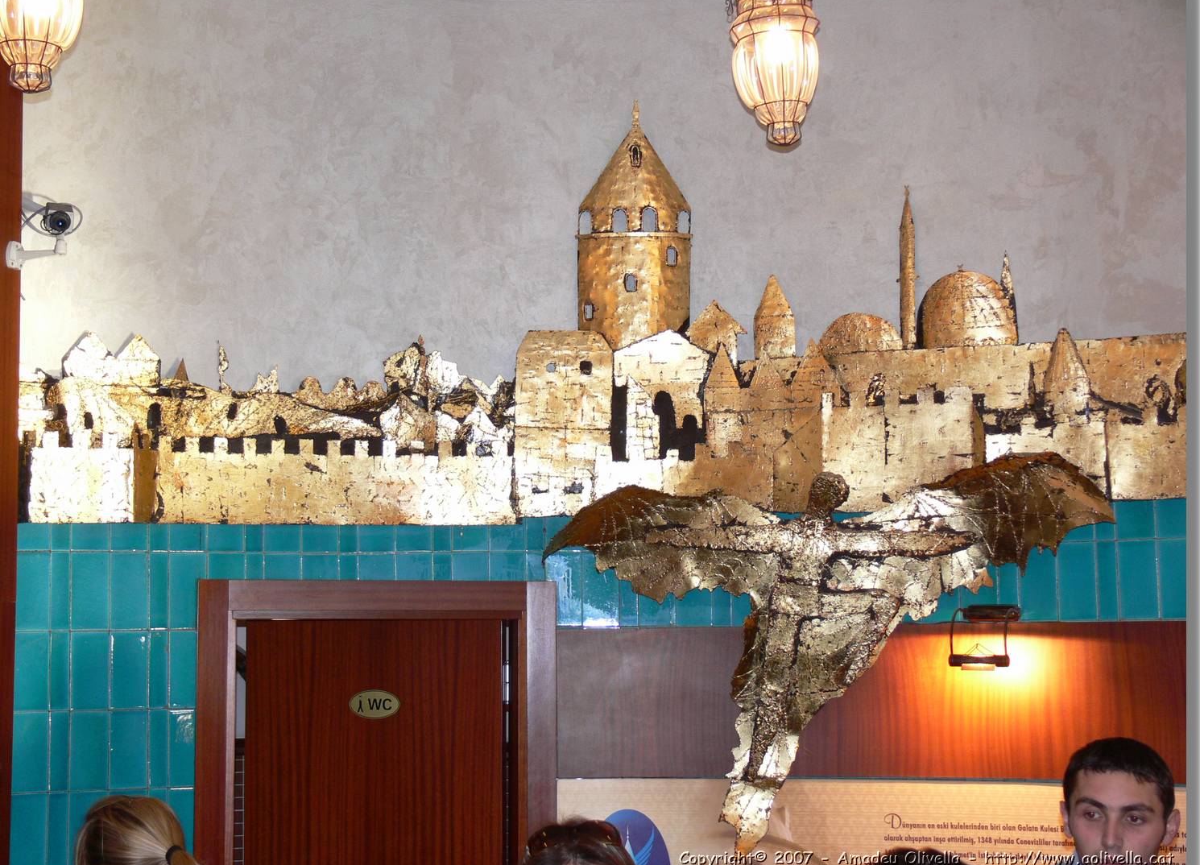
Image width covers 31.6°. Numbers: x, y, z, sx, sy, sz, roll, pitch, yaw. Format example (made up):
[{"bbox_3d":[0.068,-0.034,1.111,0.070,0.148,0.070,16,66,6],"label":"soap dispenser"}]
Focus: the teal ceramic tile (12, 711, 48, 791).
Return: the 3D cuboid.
[{"bbox_3d":[-1.457,0.815,5.411,0.092,0.200,0.009,1,-6,-15],"label":"teal ceramic tile"}]

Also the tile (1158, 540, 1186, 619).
[{"bbox_3d":[1.436,0.364,5.248,0.095,0.195,0.009,-3,-6,23],"label":"tile"}]

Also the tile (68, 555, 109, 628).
[{"bbox_3d":[-1.320,0.412,5.488,0.095,0.200,0.009,1,-6,-13],"label":"tile"}]

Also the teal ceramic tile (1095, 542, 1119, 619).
[{"bbox_3d":[1.274,0.372,5.314,0.050,0.192,0.009,-3,-6,21],"label":"teal ceramic tile"}]

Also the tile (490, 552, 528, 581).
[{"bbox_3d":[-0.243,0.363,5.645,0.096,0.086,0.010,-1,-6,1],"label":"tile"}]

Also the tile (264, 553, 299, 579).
[{"bbox_3d":[-0.840,0.355,5.605,0.098,0.070,0.010,0,-6,-7],"label":"tile"}]

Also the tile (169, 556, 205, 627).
[{"bbox_3d":[-1.084,0.418,5.574,0.096,0.200,0.010,0,-6,-10],"label":"tile"}]

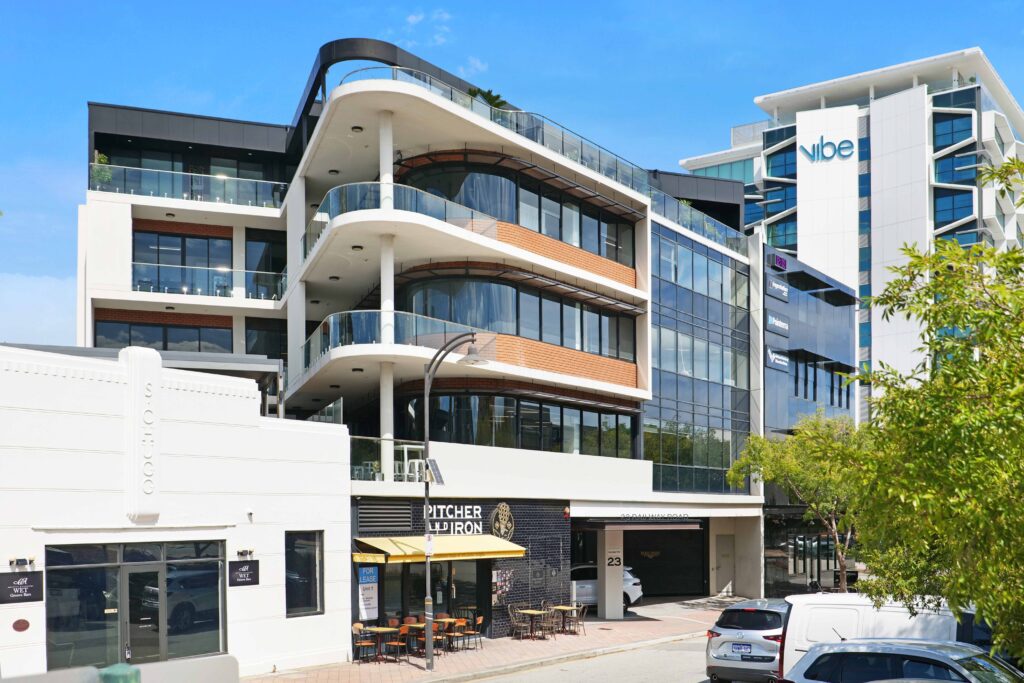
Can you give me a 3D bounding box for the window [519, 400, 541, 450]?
[{"bbox_3d":[0.513,2.611,30.758,0.100,1.435,1.159,-5,-7,38],"label":"window"}]

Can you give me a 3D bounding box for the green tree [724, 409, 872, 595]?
[{"bbox_3d":[12.128,6.918,42.000,6.000,7.800,5.600,0,-3,0],"label":"green tree"}]

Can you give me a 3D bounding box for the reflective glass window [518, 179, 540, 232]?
[{"bbox_3d":[0.513,-4.078,30.758,0.100,1.265,1.159,-5,-7,38],"label":"reflective glass window"}]

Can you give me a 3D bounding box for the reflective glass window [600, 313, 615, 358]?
[{"bbox_3d":[3.298,-0.172,34.347,0.100,1.430,0.996,-5,-7,38],"label":"reflective glass window"}]

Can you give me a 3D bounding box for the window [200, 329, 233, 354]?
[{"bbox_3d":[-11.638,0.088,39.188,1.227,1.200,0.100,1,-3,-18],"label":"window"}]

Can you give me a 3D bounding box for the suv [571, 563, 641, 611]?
[{"bbox_3d":[2.670,9.277,37.700,4.500,1.660,1.850,0,-5,7],"label":"suv"}]

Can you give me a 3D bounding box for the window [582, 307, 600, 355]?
[{"bbox_3d":[2.561,-0.354,32.066,0.100,1.400,1.036,-6,-10,38],"label":"window"}]

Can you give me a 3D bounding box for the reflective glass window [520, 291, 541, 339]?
[{"bbox_3d":[0.534,-0.824,30.400,0.120,1.500,1.100,-3,-4,39],"label":"reflective glass window"}]

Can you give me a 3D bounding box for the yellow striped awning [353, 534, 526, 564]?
[{"bbox_3d":[-1.740,5.350,25.820,1.220,0.620,5.270,-5,-7,38],"label":"yellow striped awning"}]

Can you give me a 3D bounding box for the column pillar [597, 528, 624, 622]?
[{"bbox_3d":[3.380,7.920,33.970,0.650,3.030,0.680,1,-6,-17],"label":"column pillar"}]

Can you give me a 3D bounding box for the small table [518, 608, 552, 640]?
[{"bbox_3d":[0.603,8.352,29.300,0.720,0.750,0.720,-3,-6,39],"label":"small table"}]

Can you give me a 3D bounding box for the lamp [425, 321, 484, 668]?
[{"bbox_3d":[-1.290,3.520,21.950,1.450,7.500,0.650,-5,-7,38],"label":"lamp"}]

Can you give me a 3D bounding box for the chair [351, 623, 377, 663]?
[{"bbox_3d":[-3.341,6.801,22.400,0.520,0.880,0.460,6,-10,-37],"label":"chair"}]

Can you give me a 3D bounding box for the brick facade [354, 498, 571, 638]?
[{"bbox_3d":[-1.094,6.495,28.444,0.400,4.100,9.313,-6,-10,38],"label":"brick facade"}]

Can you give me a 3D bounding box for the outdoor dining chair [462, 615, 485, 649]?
[{"bbox_3d":[-0.990,7.495,25.600,0.500,0.860,0.460,5,-10,-34],"label":"outdoor dining chair"}]

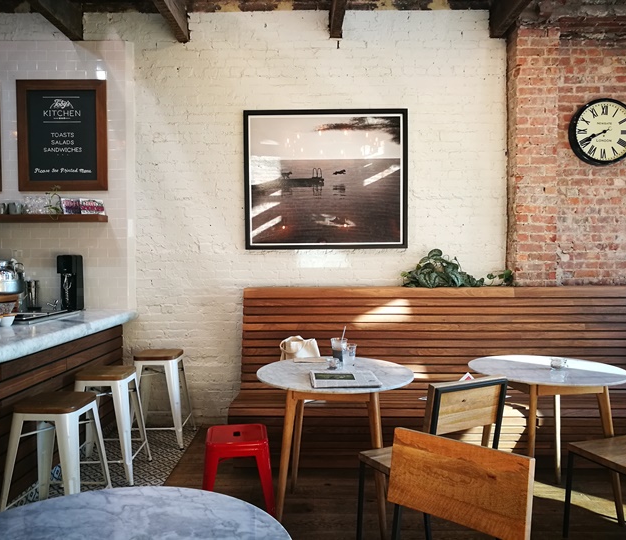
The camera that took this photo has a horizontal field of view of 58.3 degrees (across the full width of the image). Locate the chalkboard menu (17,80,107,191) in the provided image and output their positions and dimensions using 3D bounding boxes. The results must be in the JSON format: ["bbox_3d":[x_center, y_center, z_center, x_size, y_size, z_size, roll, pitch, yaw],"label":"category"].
[{"bbox_3d":[-1.950,-1.047,4.395,0.684,0.858,0.035,0,2,0],"label":"chalkboard menu"}]

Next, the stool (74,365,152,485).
[{"bbox_3d":[-1.283,0.948,3.513,0.434,0.638,0.434,0,2,0],"label":"stool"}]

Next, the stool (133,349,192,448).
[{"bbox_3d":[-1.120,0.928,4.115,0.434,0.638,0.434,0,2,0],"label":"stool"}]

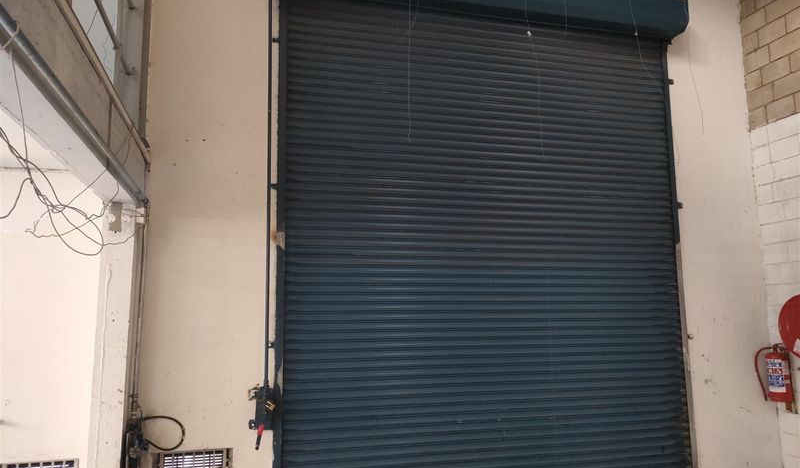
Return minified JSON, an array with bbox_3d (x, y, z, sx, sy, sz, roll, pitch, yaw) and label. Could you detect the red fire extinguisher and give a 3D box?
[{"bbox_3d":[3.530,1.313,5.911,0.190,0.535,0.285,5,-10,-31],"label":"red fire extinguisher"}]

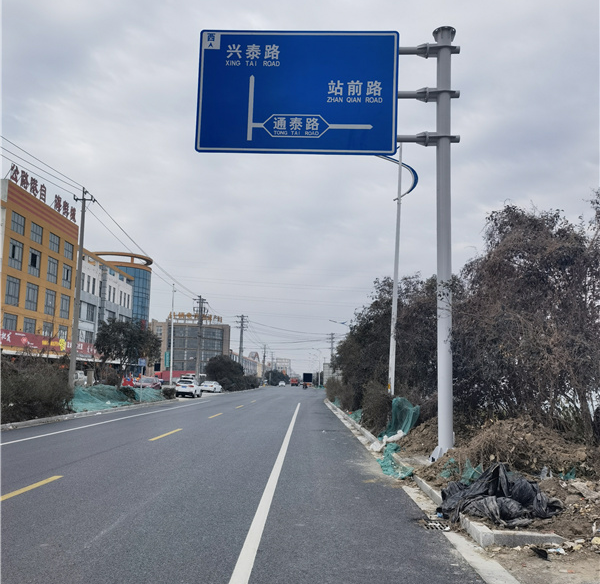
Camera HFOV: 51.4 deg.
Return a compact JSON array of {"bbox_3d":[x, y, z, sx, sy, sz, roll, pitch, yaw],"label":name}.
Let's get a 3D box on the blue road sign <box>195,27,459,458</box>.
[{"bbox_3d":[0.576,-1.228,12.739,5.457,9.031,0.700,1,-8,-1],"label":"blue road sign"}]

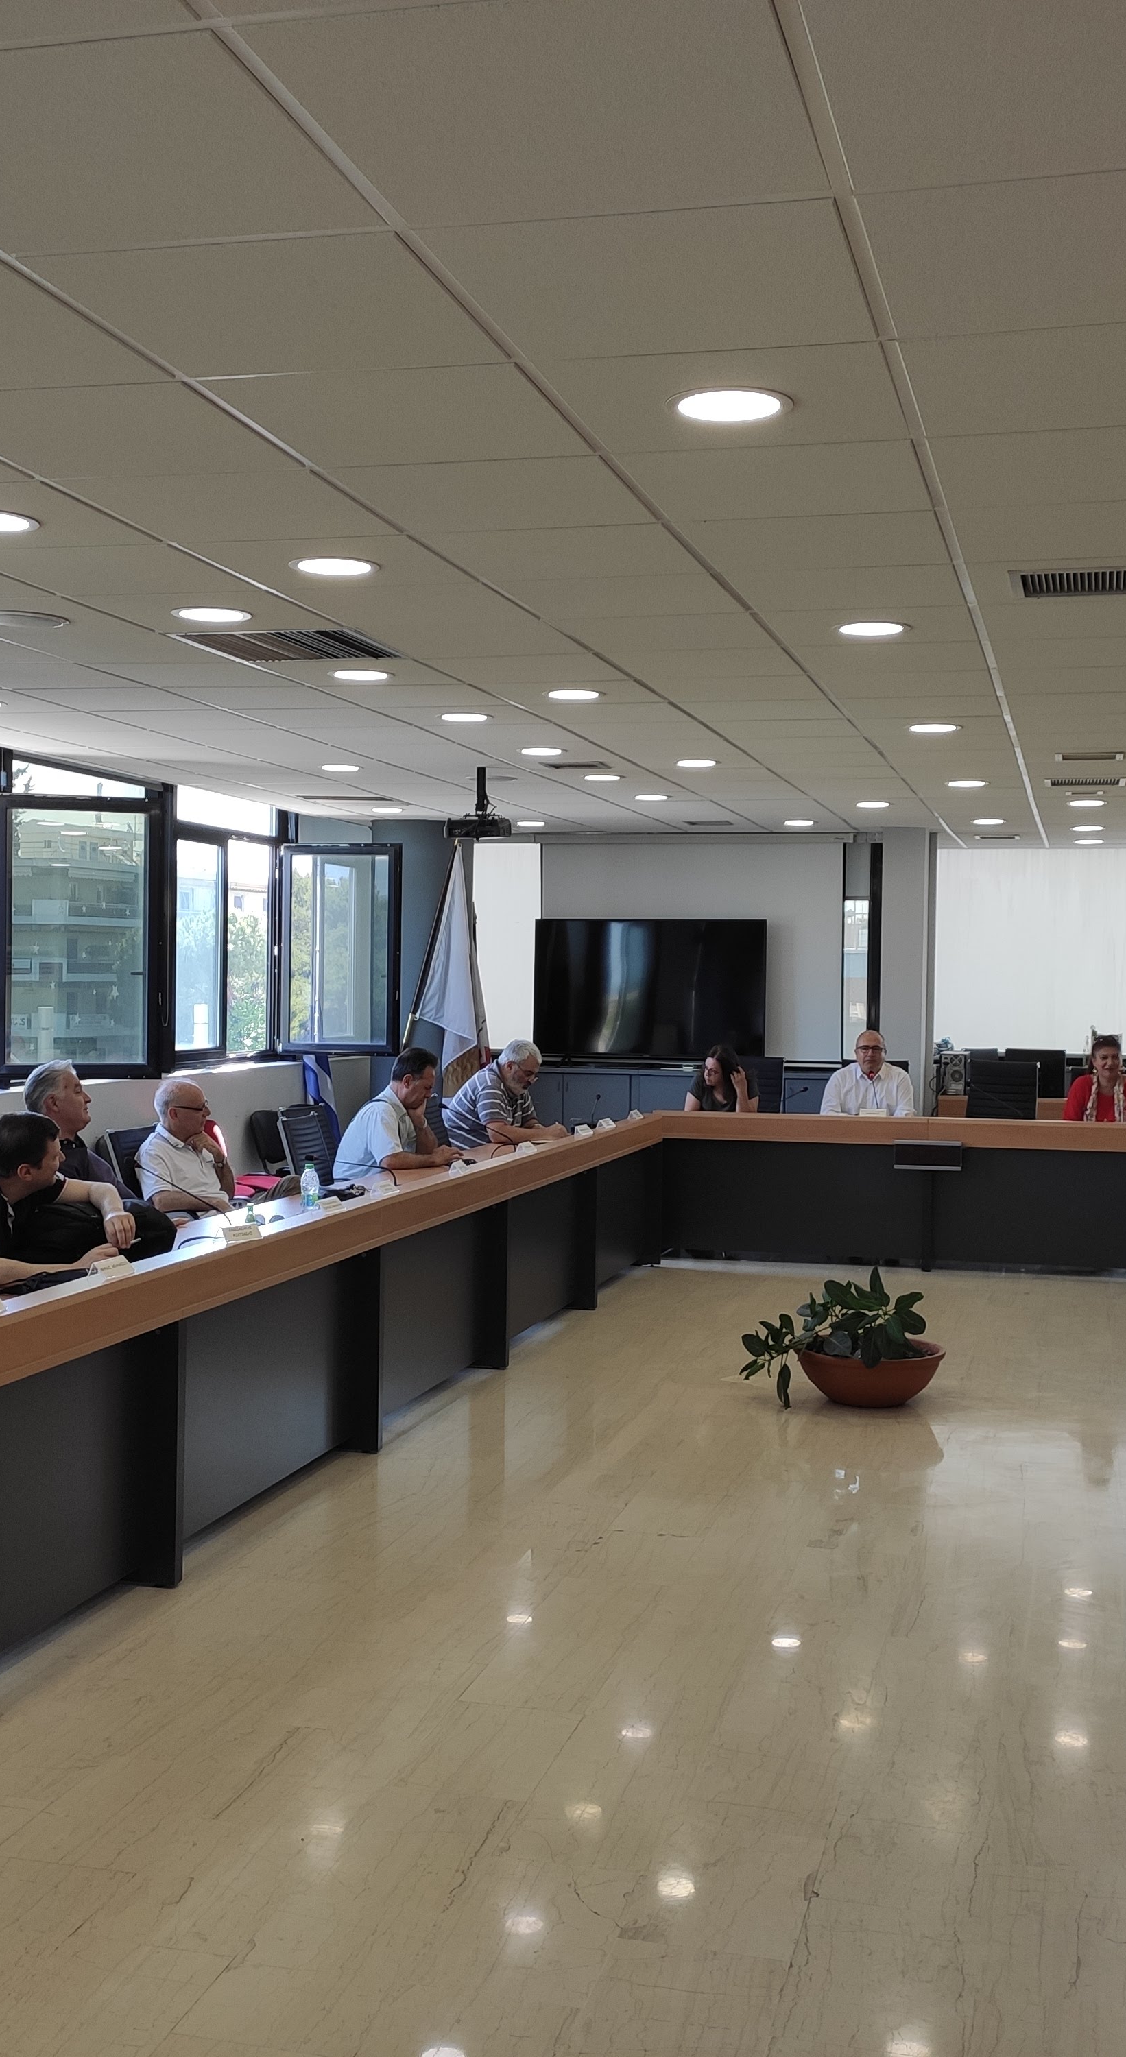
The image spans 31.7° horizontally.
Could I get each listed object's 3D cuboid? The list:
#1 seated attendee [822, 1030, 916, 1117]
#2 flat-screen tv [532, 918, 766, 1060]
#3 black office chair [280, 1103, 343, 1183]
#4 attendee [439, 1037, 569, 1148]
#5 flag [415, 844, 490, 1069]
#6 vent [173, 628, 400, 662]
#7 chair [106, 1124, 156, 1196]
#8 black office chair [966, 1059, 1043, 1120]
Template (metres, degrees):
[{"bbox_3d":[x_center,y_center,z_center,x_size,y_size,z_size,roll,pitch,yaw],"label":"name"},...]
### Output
[{"bbox_3d":[1.774,0.686,11.570,0.546,1.331,0.731,1,2,15],"label":"seated attendee"},{"bbox_3d":[0.593,-0.265,13.402,1.599,0.926,0.078,1,2,9],"label":"flat-screen tv"},{"bbox_3d":[-0.913,0.860,8.882,0.604,1.040,0.566,2,2,27],"label":"black office chair"},{"bbox_3d":[-0.298,0.722,9.675,0.829,1.294,0.566,1,2,15],"label":"attendee"},{"bbox_3d":[-0.691,-0.454,12.374,0.488,1.443,0.273,1,2,1],"label":"flag"},{"bbox_3d":[-0.823,-1.166,5.994,0.575,0.049,0.556,1,2,15],"label":"vent"},{"bbox_3d":[-1.316,0.892,7.275,0.604,1.050,0.566,2,2,20],"label":"chair"},{"bbox_3d":[2.547,0.791,11.530,0.566,1.147,0.604,1,2,13],"label":"black office chair"}]

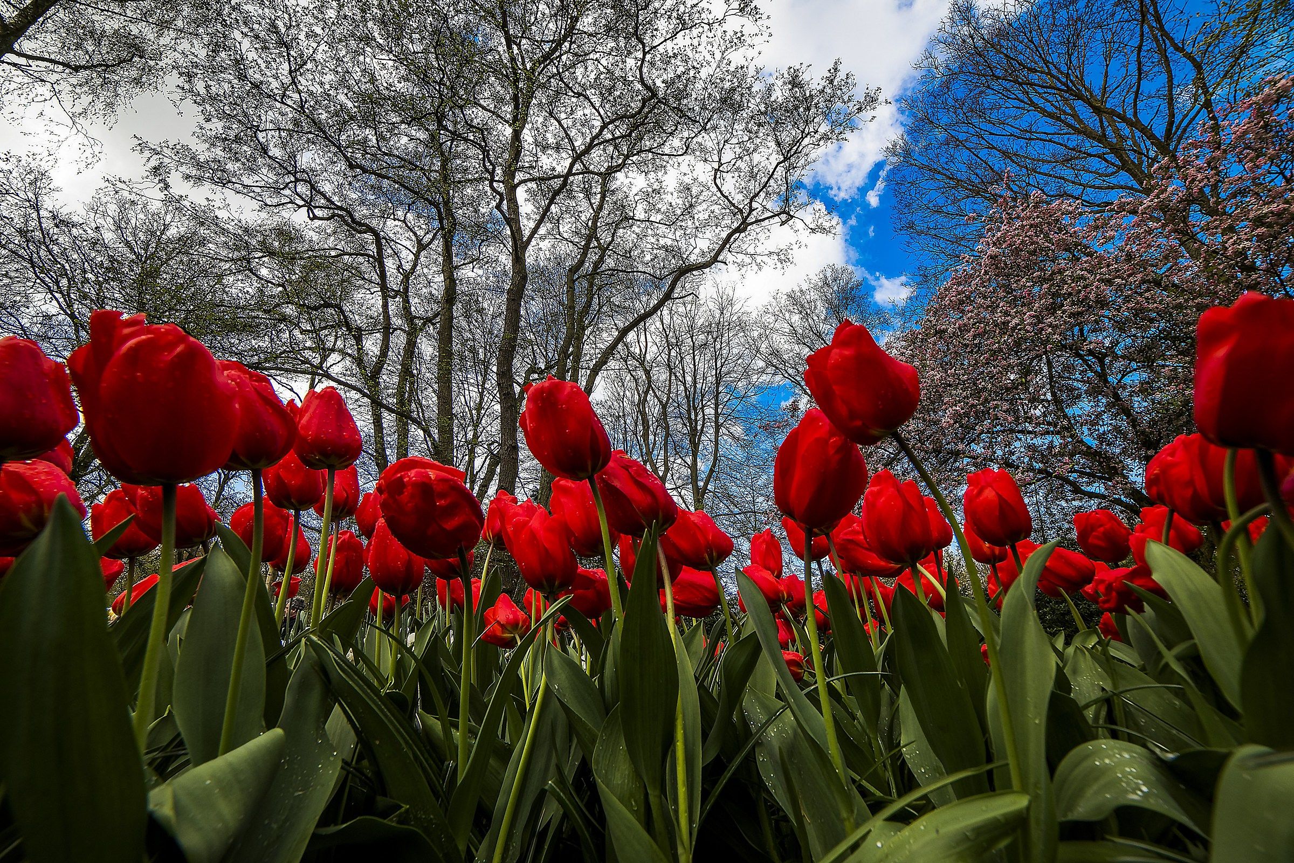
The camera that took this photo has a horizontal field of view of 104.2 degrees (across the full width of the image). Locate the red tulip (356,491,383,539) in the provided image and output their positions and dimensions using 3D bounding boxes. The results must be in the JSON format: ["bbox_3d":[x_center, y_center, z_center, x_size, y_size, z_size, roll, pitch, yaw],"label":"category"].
[{"bbox_3d":[-0.371,0.115,0.694,0.053,0.068,0.053,-13,-18,0],"label":"red tulip"}]

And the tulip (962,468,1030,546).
[{"bbox_3d":[0.337,0.074,0.488,0.056,0.070,0.056,-16,-25,32],"label":"tulip"}]

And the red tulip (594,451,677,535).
[{"bbox_3d":[-0.010,0.045,0.378,0.061,0.068,0.061,-23,-19,0],"label":"red tulip"}]

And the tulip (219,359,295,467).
[{"bbox_3d":[-0.300,-0.013,0.386,0.052,0.085,0.052,-13,-9,0],"label":"tulip"}]

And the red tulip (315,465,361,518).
[{"bbox_3d":[-0.411,0.075,0.669,0.054,0.080,0.054,-7,-16,0],"label":"red tulip"}]

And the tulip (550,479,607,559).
[{"bbox_3d":[-0.053,0.073,0.431,0.057,0.069,0.057,-13,-18,0],"label":"tulip"}]

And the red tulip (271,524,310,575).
[{"bbox_3d":[-0.479,0.153,0.675,0.051,0.072,0.051,-13,-18,0],"label":"red tulip"}]

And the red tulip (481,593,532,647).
[{"bbox_3d":[-0.174,0.233,0.621,0.058,0.062,0.058,-28,-43,-23],"label":"red tulip"}]

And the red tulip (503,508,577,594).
[{"bbox_3d":[-0.090,0.100,0.429,0.060,0.072,0.060,-15,-16,0],"label":"red tulip"}]

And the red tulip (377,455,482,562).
[{"bbox_3d":[-0.151,0.054,0.351,0.065,0.068,0.065,-33,-7,-24],"label":"red tulip"}]

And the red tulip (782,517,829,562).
[{"bbox_3d":[0.218,0.140,0.694,0.059,0.075,0.059,-14,-23,0],"label":"red tulip"}]

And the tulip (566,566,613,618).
[{"bbox_3d":[-0.082,0.216,0.680,0.065,0.067,0.065,-28,-15,0],"label":"tulip"}]

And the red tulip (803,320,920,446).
[{"bbox_3d":[0.125,-0.029,0.296,0.057,0.076,0.057,-16,-26,0],"label":"red tulip"}]

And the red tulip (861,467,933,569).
[{"bbox_3d":[0.198,0.068,0.399,0.053,0.075,0.053,-2,-18,0],"label":"red tulip"}]

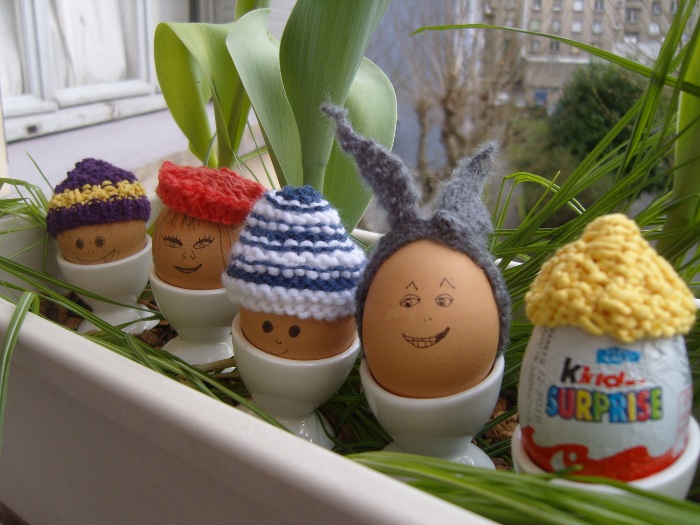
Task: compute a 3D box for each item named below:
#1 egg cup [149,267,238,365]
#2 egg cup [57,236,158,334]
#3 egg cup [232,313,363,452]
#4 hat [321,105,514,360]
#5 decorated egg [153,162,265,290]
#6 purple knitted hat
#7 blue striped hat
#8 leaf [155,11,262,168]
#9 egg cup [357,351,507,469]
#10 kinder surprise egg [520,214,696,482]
[{"bbox_3d":[-0.070,0.023,0.340,0.048,0.043,0.048,-3,22,-13],"label":"egg cup"},{"bbox_3d":[-0.125,0.014,0.372,0.048,0.043,0.048,-9,22,-18],"label":"egg cup"},{"bbox_3d":[-0.023,0.048,0.271,0.048,0.043,0.048,5,17,-8],"label":"egg cup"},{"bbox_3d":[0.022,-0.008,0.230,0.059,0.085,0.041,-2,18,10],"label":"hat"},{"bbox_3d":[-0.067,-0.013,0.327,0.050,0.064,0.048,0,18,2],"label":"decorated egg"},{"bbox_3d":[-0.127,-0.035,0.357,0.051,0.038,0.050,-6,14,-4],"label":"purple knitted hat"},{"bbox_3d":[-0.017,-0.006,0.256,0.053,0.047,0.052,8,15,11],"label":"blue striped hat"},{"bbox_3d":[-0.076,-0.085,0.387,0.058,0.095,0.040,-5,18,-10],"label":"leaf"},{"bbox_3d":[0.029,0.055,0.244,0.048,0.043,0.048,-2,18,8],"label":"egg cup"},{"bbox_3d":[0.067,0.026,0.184,0.046,0.077,0.046,4,19,21],"label":"kinder surprise egg"}]

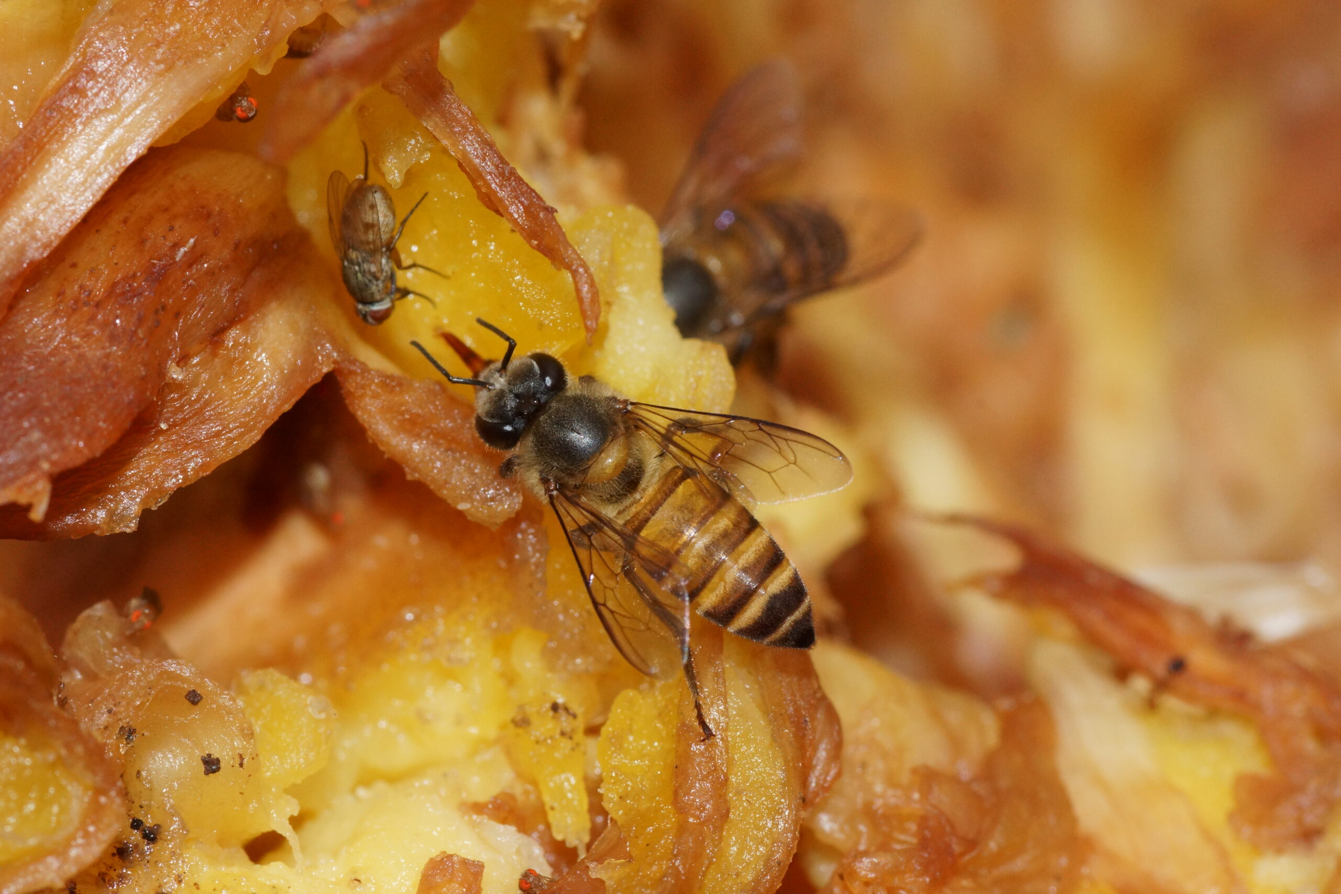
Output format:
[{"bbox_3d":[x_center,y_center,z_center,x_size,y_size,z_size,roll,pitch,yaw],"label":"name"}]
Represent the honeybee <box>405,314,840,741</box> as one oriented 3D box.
[{"bbox_3d":[-0.001,0.001,0.158,0.016,0.005,0.010,38,82,1],"label":"honeybee"}]

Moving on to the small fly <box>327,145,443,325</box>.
[{"bbox_3d":[-0.009,-0.007,0.159,0.003,0.006,0.002,2,13,28],"label":"small fly"}]

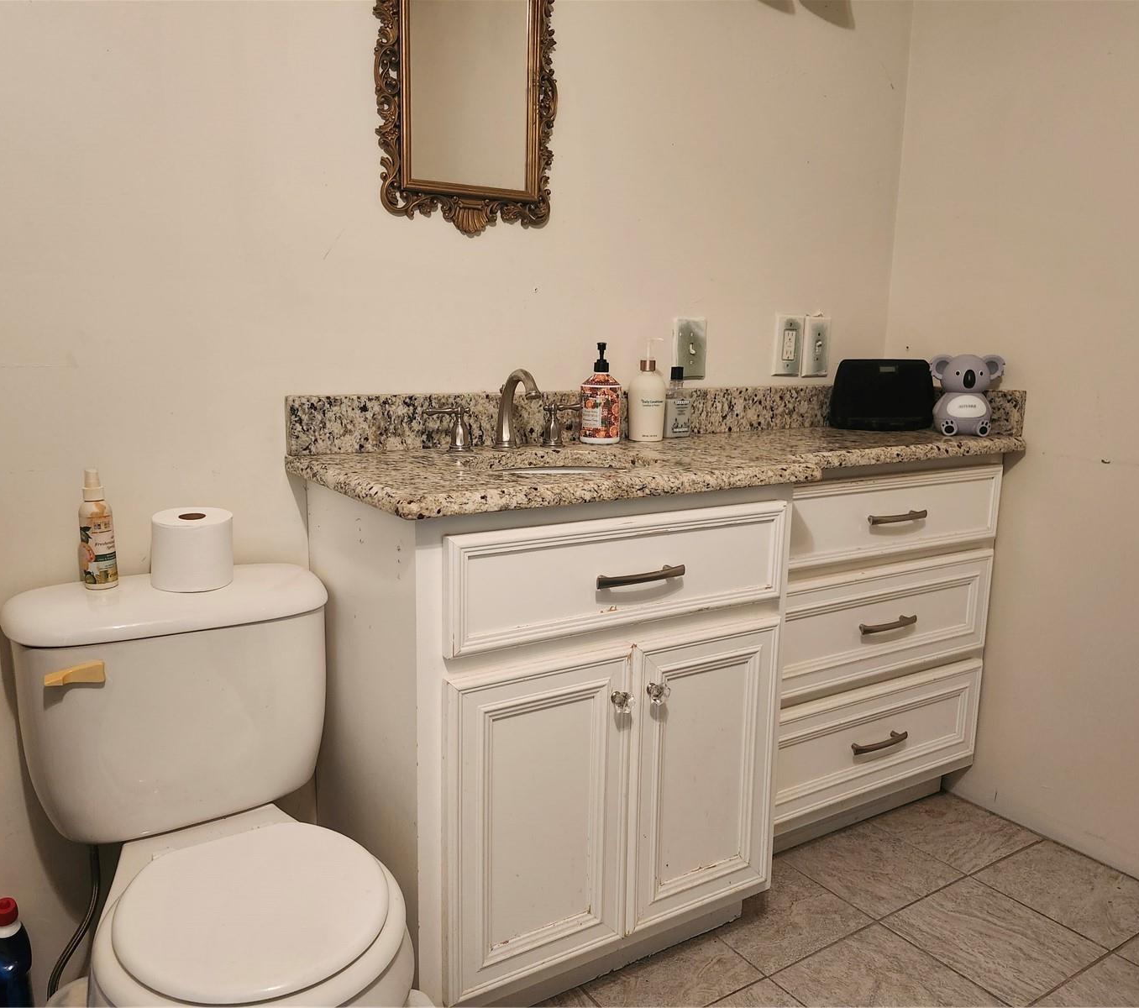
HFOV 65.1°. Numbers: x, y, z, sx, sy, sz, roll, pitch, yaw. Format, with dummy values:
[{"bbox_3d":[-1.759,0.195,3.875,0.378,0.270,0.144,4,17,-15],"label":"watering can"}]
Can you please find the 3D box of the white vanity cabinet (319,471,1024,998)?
[{"bbox_3d":[0.313,0.360,1.836,1.528,0.872,0.505,-5,11,-32],"label":"white vanity cabinet"}]

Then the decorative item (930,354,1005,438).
[{"bbox_3d":[0.915,-0.253,2.066,0.168,0.181,0.130,3,10,12],"label":"decorative item"}]

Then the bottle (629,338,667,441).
[{"bbox_3d":[0.163,-0.234,1.834,0.076,0.207,0.076,1,9,0],"label":"bottle"}]

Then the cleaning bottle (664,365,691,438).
[{"bbox_3d":[0.234,-0.219,1.919,0.062,0.151,0.036,-5,11,-32],"label":"cleaning bottle"}]

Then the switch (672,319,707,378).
[{"bbox_3d":[0.268,-0.344,1.977,0.089,0.131,0.018,-5,11,-32],"label":"switch"}]

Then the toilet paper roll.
[{"bbox_3d":[-0.554,0.066,1.315,0.108,0.105,0.108,-5,11,-32],"label":"toilet paper roll"}]

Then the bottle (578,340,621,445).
[{"bbox_3d":[0.065,-0.221,1.782,0.082,0.198,0.082,2,10,8],"label":"bottle"}]

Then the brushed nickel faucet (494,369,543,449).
[{"bbox_3d":[-0.092,-0.170,1.627,0.052,0.146,0.145,-5,11,-32],"label":"brushed nickel faucet"}]

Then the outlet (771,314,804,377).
[{"bbox_3d":[0.525,-0.379,2.141,0.090,0.143,0.012,-5,11,-32],"label":"outlet"}]

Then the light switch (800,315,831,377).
[{"bbox_3d":[0.608,-0.384,2.191,0.090,0.143,0.016,-5,11,-32],"label":"light switch"}]

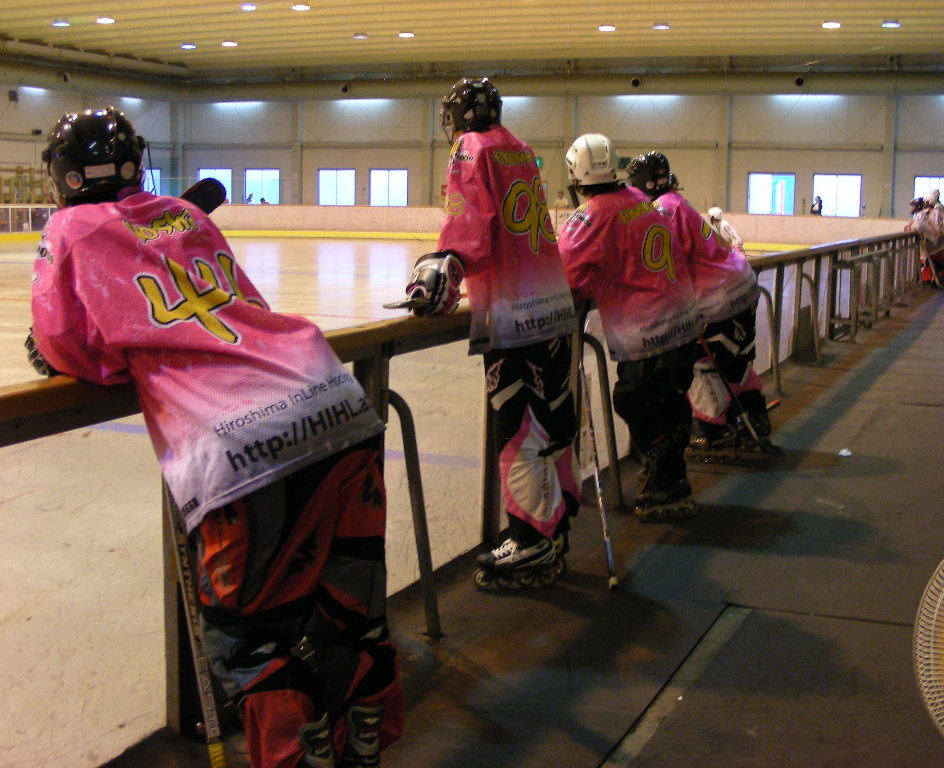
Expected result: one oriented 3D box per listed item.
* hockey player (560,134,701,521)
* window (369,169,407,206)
[{"bbox_3d":[0.767,-0.316,6.327,0.600,1.760,0.550,-6,11,-42],"label":"hockey player"},{"bbox_3d":[-3.419,-8.026,53.299,1.720,1.500,0.120,4,9,23],"label":"window"}]

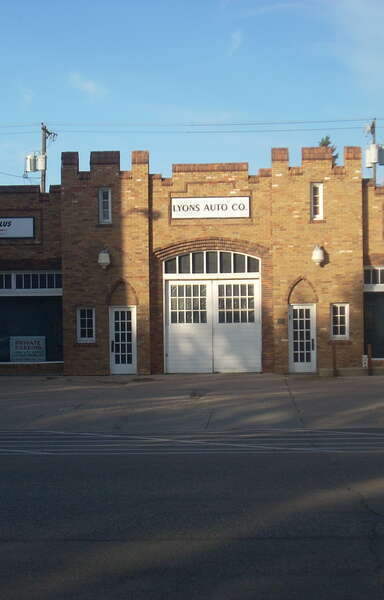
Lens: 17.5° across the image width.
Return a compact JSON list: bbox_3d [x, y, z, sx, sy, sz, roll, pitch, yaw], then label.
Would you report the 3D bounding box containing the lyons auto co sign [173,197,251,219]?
[{"bbox_3d":[0.601,-2.931,39.759,2.541,0.670,0.120,-1,-1,3],"label":"lyons auto co sign"}]

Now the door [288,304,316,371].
[{"bbox_3d":[3.501,1.221,39.463,0.878,2.157,0.120,-1,-1,3],"label":"door"}]

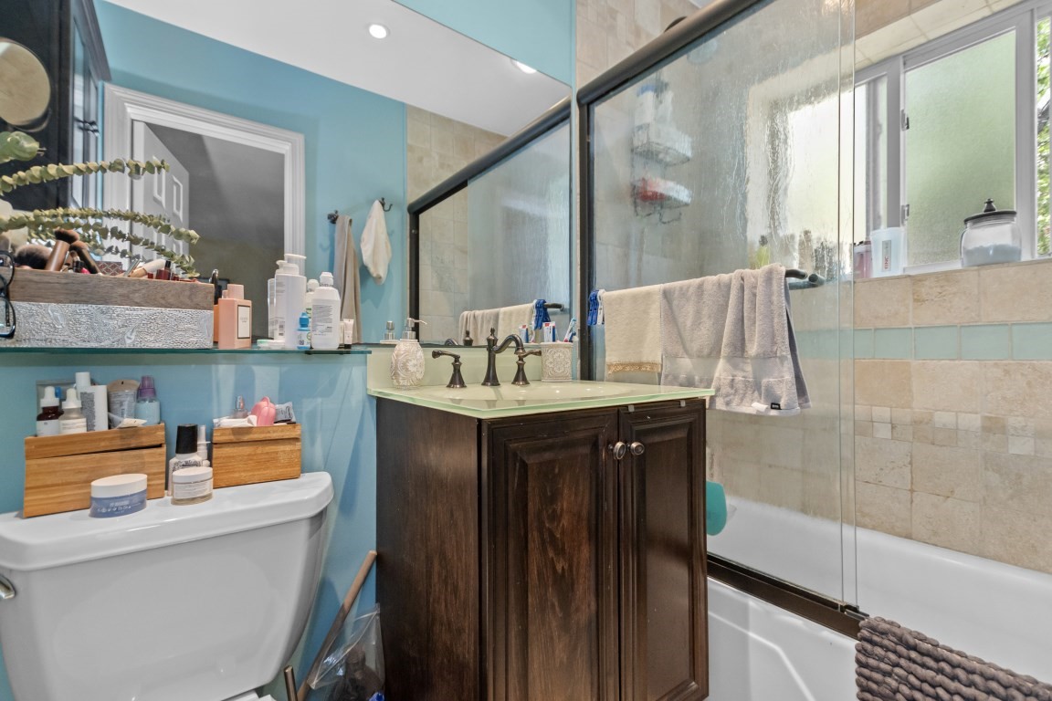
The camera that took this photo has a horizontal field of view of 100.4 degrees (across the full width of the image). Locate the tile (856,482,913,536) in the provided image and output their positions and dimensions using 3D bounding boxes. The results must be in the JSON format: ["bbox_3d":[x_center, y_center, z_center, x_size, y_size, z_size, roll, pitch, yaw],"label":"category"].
[{"bbox_3d":[1.203,0.531,1.474,0.012,0.151,0.151,0,0,-38],"label":"tile"}]

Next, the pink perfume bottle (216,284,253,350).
[{"bbox_3d":[-0.589,-0.069,0.889,0.036,0.129,0.053,0,0,5],"label":"pink perfume bottle"}]

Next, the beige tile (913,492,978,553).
[{"bbox_3d":[1.297,0.530,1.352,0.012,0.151,0.151,0,0,-38],"label":"beige tile"}]

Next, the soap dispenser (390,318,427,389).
[{"bbox_3d":[-0.300,0.008,1.136,0.099,0.177,0.083,0,0,28],"label":"soap dispenser"}]

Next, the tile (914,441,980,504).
[{"bbox_3d":[1.293,0.373,1.350,0.012,0.154,0.153,0,-1,-37],"label":"tile"}]

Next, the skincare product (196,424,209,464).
[{"bbox_3d":[-0.579,0.194,0.781,0.031,0.106,0.028,0,-1,-40],"label":"skincare product"}]

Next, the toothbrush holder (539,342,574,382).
[{"bbox_3d":[0.095,0.035,1.330,0.090,0.114,0.085,0,-1,-1],"label":"toothbrush holder"}]

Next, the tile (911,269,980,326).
[{"bbox_3d":[1.294,-0.154,1.354,0.012,0.151,0.151,0,0,-38],"label":"tile"}]

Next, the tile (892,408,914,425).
[{"bbox_3d":[1.235,0.218,1.439,0.010,0.051,0.049,0,-1,-40],"label":"tile"}]

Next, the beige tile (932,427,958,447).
[{"bbox_3d":[1.293,0.269,1.351,0.012,0.051,0.049,0,-1,-37],"label":"beige tile"}]

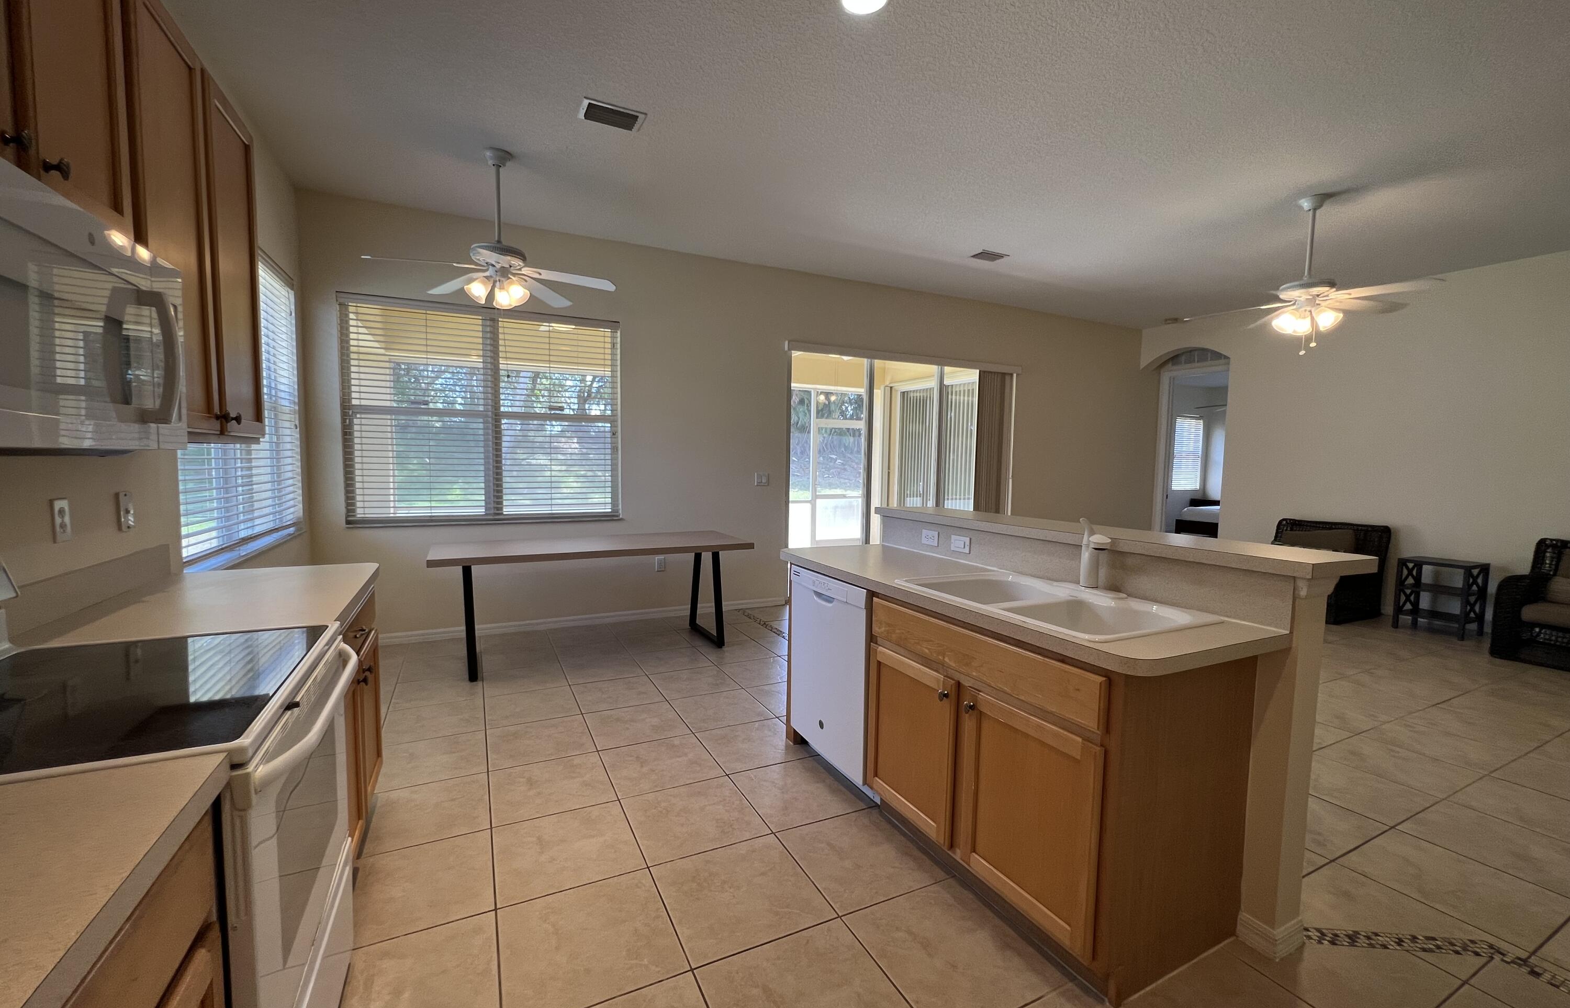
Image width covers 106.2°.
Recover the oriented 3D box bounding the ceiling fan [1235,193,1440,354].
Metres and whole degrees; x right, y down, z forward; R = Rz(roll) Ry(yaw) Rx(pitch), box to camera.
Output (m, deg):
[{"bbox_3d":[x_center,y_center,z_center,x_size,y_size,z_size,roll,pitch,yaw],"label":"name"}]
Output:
[{"bbox_3d":[3.326,-1.442,3.750,1.271,0.963,1.271,-2,5,-27],"label":"ceiling fan"}]

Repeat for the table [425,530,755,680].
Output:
[{"bbox_3d":[-1.338,0.649,4.210,2.046,0.745,0.755,-2,5,-27],"label":"table"}]

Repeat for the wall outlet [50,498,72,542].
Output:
[{"bbox_3d":[-1.941,0.047,1.584,0.012,0.115,0.070,-2,5,-27],"label":"wall outlet"}]

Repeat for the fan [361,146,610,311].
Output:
[{"bbox_3d":[-1.608,-1.521,3.292,1.291,0.854,1.271,-2,5,-27],"label":"fan"}]

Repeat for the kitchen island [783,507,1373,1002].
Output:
[{"bbox_3d":[0.820,0.643,2.310,1.023,1.092,1.817,-2,5,-27],"label":"kitchen island"}]

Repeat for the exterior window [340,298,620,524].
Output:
[{"bbox_3d":[-2.146,-0.637,4.364,1.817,1.519,0.060,-1,5,-26],"label":"exterior window"}]

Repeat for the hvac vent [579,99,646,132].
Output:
[{"bbox_3d":[-0.846,-1.906,2.901,0.298,0.020,0.184,-2,5,-27],"label":"hvac vent"}]

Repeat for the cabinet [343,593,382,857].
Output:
[{"bbox_3d":[-1.716,0.756,1.857,0.606,0.874,0.894,-2,5,-27],"label":"cabinet"}]

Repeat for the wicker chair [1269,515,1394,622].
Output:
[{"bbox_3d":[4.915,0.588,5.486,0.814,0.824,0.804,-2,5,-27],"label":"wicker chair"}]

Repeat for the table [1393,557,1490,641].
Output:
[{"bbox_3d":[5.327,0.764,4.794,0.338,0.586,0.417,-2,5,-27],"label":"table"}]

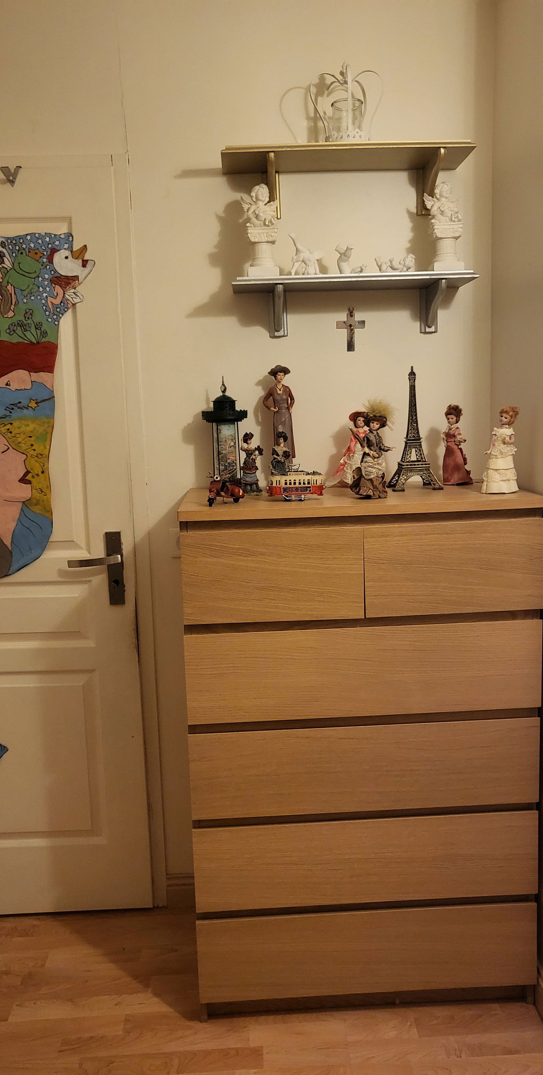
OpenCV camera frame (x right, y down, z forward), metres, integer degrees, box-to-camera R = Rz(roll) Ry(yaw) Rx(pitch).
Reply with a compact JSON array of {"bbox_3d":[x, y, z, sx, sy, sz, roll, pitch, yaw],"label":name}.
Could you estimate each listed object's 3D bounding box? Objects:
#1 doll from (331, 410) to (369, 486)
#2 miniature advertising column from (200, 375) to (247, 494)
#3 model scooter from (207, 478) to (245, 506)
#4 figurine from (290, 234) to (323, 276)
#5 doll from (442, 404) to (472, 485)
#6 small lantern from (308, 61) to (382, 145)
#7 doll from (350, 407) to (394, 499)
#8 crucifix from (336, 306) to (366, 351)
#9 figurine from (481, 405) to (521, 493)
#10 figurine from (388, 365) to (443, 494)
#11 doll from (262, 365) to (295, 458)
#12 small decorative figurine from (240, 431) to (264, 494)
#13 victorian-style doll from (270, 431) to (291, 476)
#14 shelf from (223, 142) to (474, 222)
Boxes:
[{"bbox_3d":[0.209,-0.232,2.143,0.102,0.201,0.082,-3,8,-12],"label":"doll"},{"bbox_3d":[-0.122,-0.267,2.103,0.119,0.297,0.117,-2,8,-2],"label":"miniature advertising column"},{"bbox_3d":[-0.102,-0.112,1.823,0.107,0.070,0.050,-9,11,-43],"label":"model scooter"},{"bbox_3d":[0.089,-0.714,2.058,0.086,0.112,0.050,-2,8,-2],"label":"figurine"},{"bbox_3d":[0.490,-0.246,2.126,0.070,0.212,0.080,4,10,35],"label":"doll"},{"bbox_3d":[0.187,-1.062,1.994,0.185,0.207,0.178,-2,8,-2],"label":"small lantern"},{"bbox_3d":[0.230,-0.200,1.871,0.098,0.213,0.092,-6,9,-27],"label":"doll"},{"bbox_3d":[0.212,-0.555,2.155,0.076,0.120,0.014,-2,8,-2],"label":"crucifix"},{"bbox_3d":[0.541,-0.209,1.907,0.085,0.202,0.085,3,9,30],"label":"figurine"},{"bbox_3d":[0.363,-0.276,2.036,0.130,0.305,0.130,-2,8,0],"label":"figurine"},{"bbox_3d":[0.021,-0.291,2.146,0.084,0.327,0.072,-3,8,-12],"label":"doll"},{"bbox_3d":[-0.048,-0.185,2.022,0.056,0.156,0.052,-3,8,-10],"label":"small decorative figurine"},{"bbox_3d":[0.024,-0.182,1.980,0.054,0.156,0.050,-2,8,-2],"label":"victorian-style doll"},{"bbox_3d":[0.185,-0.891,2.022,0.610,0.132,0.180,-2,8,-2],"label":"shelf"}]

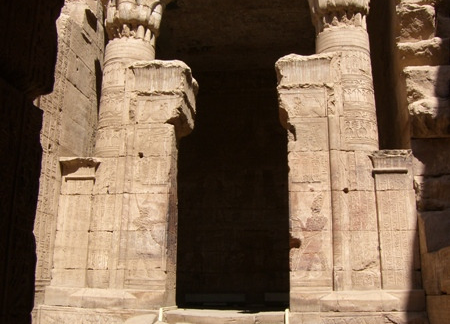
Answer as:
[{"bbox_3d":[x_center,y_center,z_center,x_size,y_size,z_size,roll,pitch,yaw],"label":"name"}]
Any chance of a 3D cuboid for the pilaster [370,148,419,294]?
[{"bbox_3d":[2.199,0.762,6.389,0.550,1.770,0.450,-1,-11,6],"label":"pilaster"}]

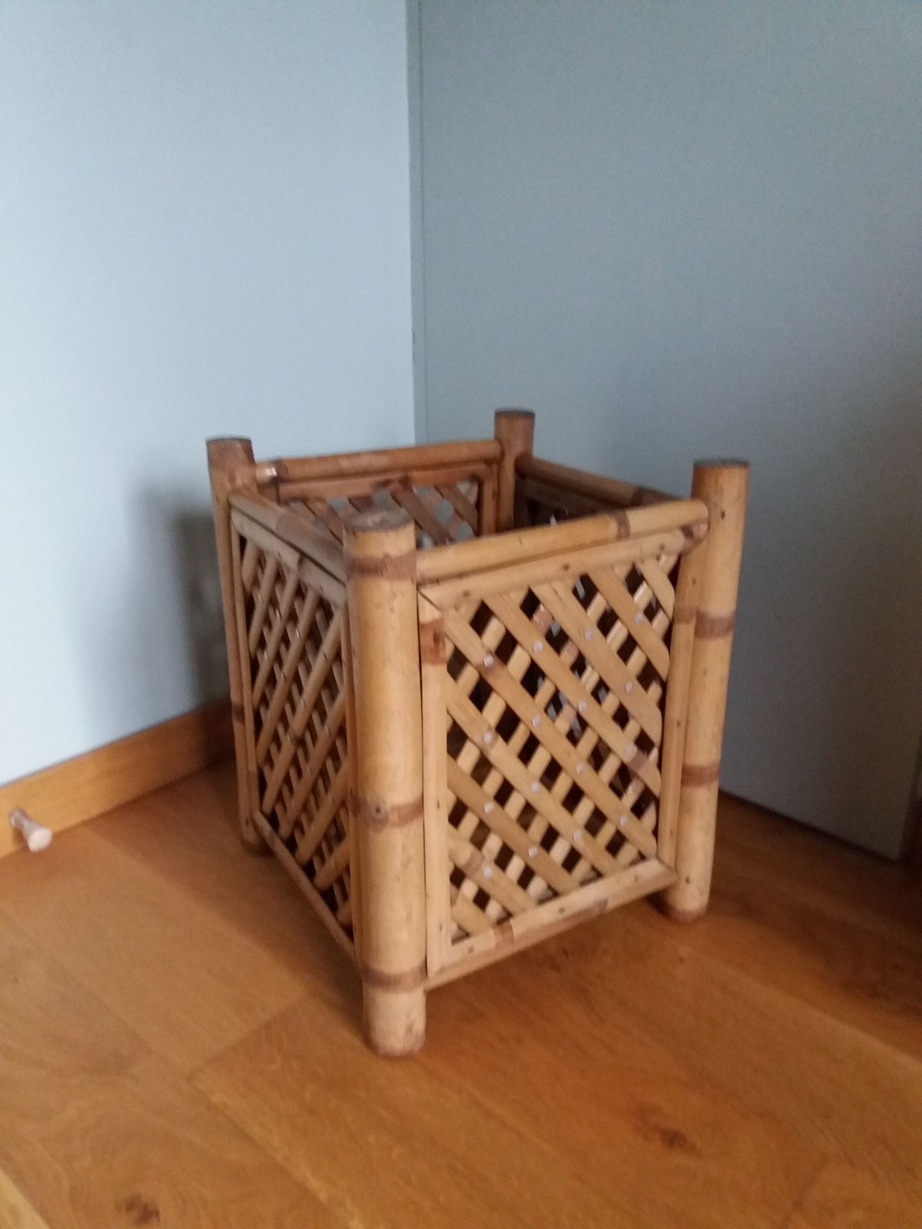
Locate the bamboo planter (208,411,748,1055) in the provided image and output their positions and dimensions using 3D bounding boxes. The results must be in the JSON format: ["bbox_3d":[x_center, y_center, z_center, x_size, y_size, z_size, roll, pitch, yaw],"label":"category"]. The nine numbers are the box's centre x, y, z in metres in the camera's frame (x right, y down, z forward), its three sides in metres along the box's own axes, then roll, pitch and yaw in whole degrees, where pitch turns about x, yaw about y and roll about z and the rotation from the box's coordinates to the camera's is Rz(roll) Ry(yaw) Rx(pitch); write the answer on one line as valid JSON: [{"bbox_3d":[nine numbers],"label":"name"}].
[{"bbox_3d":[0.001,0.071,1.059,0.407,0.489,0.407,-12,24,-29],"label":"bamboo planter"}]

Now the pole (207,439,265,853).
[{"bbox_3d":[-0.243,0.049,1.116,0.049,0.489,0.049,-12,24,-29],"label":"pole"}]

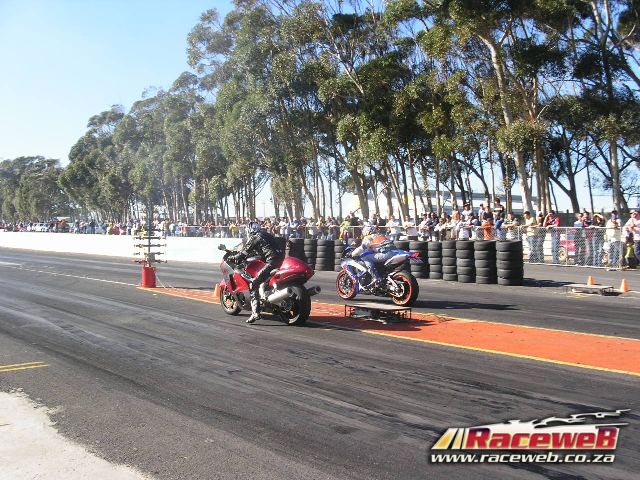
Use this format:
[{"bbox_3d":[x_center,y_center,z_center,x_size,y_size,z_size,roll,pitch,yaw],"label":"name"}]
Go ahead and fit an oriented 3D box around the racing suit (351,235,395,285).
[{"bbox_3d":[1.022,0.341,12.250,0.600,0.940,0.840,-1,2,-43],"label":"racing suit"}]

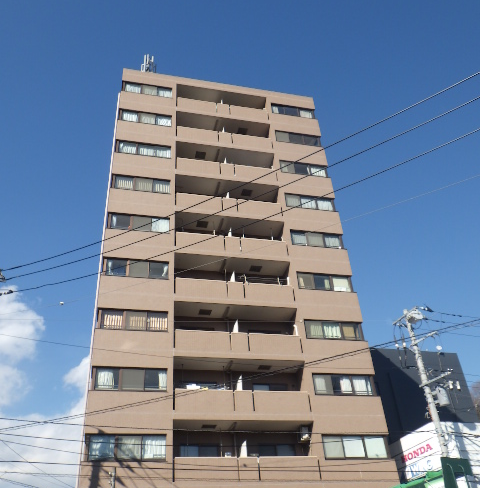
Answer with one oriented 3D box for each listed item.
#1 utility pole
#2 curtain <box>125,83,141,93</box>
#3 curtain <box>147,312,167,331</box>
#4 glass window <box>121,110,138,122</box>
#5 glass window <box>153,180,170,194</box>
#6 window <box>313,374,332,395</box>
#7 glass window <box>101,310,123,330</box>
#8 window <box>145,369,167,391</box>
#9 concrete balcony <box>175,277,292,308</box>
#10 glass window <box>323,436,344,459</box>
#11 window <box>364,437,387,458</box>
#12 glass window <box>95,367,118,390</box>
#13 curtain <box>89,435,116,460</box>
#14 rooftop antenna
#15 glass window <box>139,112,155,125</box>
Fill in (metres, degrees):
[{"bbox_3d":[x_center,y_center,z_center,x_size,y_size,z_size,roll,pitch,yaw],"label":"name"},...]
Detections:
[{"bbox_3d":[8.385,8.372,20.807,0.800,13.100,2.000,16,-41,-25],"label":"utility pole"},{"bbox_3d":[-7.076,-10.312,34.362,1.020,1.020,0.080,5,-37,-13],"label":"curtain"},{"bbox_3d":[-3.898,3.741,24.592,0.990,1.020,0.080,5,-37,-13],"label":"curtain"},{"bbox_3d":[-6.999,-8.076,32.792,1.000,0.940,0.120,5,-37,-13],"label":"glass window"},{"bbox_3d":[-4.481,-3.224,29.719,1.017,0.985,0.080,5,-37,-13],"label":"glass window"},{"bbox_3d":[3.987,6.714,24.633,0.970,1.020,0.080,5,-37,-13],"label":"window"},{"bbox_3d":[-5.846,3.499,23.749,0.938,0.888,0.120,5,-38,-13],"label":"glass window"},{"bbox_3d":[-3.657,5.968,22.646,0.960,0.998,0.100,5,-37,-13],"label":"window"},{"bbox_3d":[-0.325,2.948,27.049,6.300,1.380,1.400,5,-37,-13],"label":"concrete balcony"},{"bbox_3d":[4.185,9.028,22.929,0.990,1.020,0.080,5,-37,-13],"label":"glass window"},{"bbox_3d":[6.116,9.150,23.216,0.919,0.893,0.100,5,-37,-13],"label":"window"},{"bbox_3d":[-5.820,5.908,22.571,0.980,1.000,0.100,5,-37,-13],"label":"glass window"},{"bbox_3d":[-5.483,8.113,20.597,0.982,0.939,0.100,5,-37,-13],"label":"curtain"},{"bbox_3d":[-6.577,-12.979,37.407,1.050,2.000,1.000,5,-38,-13],"label":"rooftop antenna"},{"bbox_3d":[-5.857,-7.910,32.890,1.060,1.020,0.080,5,-37,-13],"label":"glass window"}]

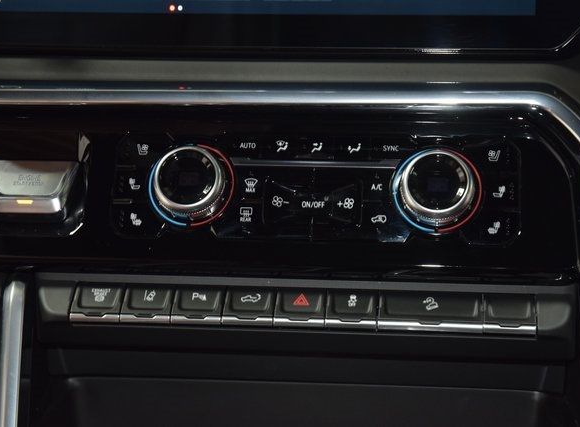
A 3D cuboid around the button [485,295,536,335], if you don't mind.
[{"bbox_3d":[0.098,0.045,0.647,0.022,0.015,0.008,1,-30,6],"label":"button"}]

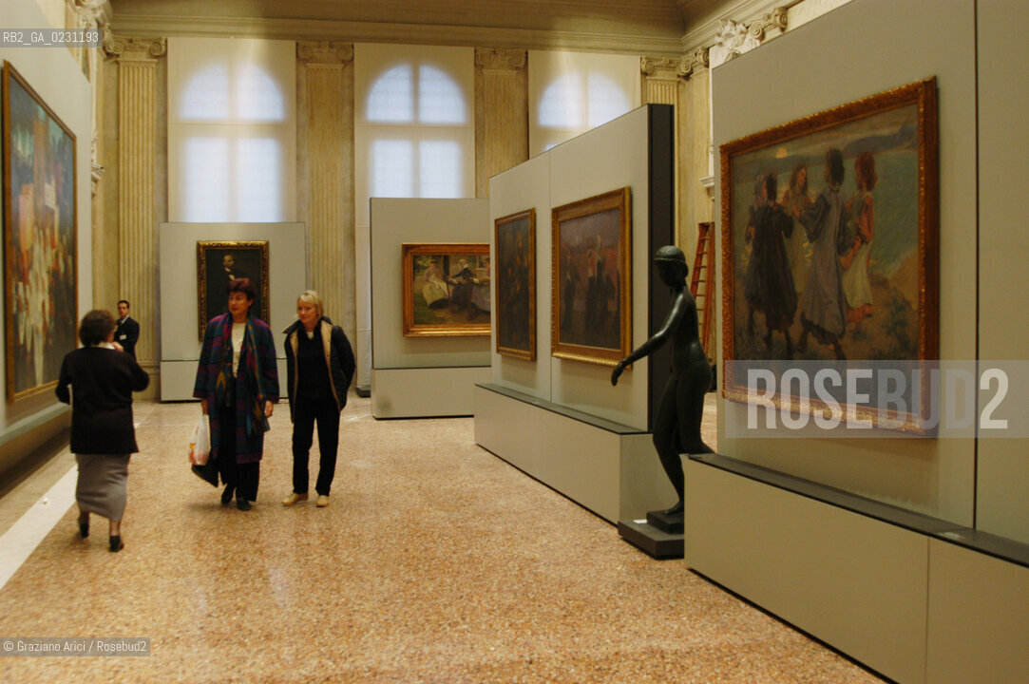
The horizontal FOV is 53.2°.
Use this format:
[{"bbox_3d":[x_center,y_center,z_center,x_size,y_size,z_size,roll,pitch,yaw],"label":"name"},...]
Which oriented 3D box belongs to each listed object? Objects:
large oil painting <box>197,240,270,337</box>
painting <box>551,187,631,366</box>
[{"bbox_3d":[-4.501,-0.798,16.502,1.118,1.634,0.100,-1,2,-12],"label":"large oil painting"},{"bbox_3d":[0.618,-0.514,8.537,0.080,1.330,1.867,-1,2,-15],"label":"painting"}]

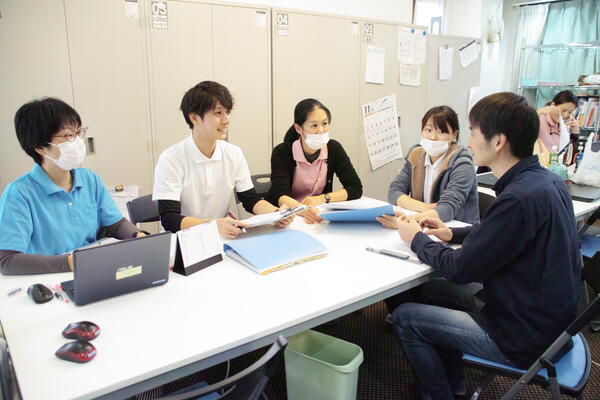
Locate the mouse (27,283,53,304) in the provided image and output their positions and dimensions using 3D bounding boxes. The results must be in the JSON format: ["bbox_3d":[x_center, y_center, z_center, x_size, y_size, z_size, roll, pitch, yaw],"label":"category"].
[{"bbox_3d":[-0.793,0.286,1.373,0.097,0.036,0.060,10,16,38],"label":"mouse"}]

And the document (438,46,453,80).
[{"bbox_3d":[1.413,-1.311,4.338,0.210,0.300,0.008,-8,15,-32],"label":"document"}]

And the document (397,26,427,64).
[{"bbox_3d":[1.021,-1.398,4.057,0.320,0.305,0.008,-8,15,-32],"label":"document"}]

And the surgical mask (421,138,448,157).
[{"bbox_3d":[0.651,-0.253,2.170,0.135,0.085,0.080,10,22,36],"label":"surgical mask"}]

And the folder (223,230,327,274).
[{"bbox_3d":[-0.087,0.191,1.702,0.307,0.032,0.246,-9,17,-35],"label":"folder"}]

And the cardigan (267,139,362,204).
[{"bbox_3d":[0.073,-0.068,2.260,0.450,0.480,0.310,-6,15,-24],"label":"cardigan"}]

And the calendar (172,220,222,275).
[{"bbox_3d":[-0.354,0.160,1.573,0.066,0.150,0.176,10,16,33],"label":"calendar"}]

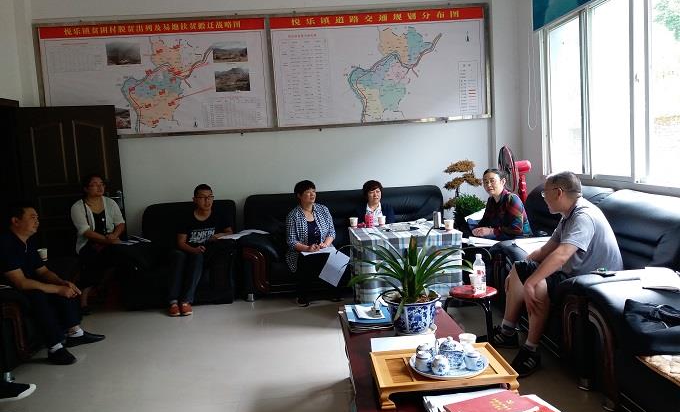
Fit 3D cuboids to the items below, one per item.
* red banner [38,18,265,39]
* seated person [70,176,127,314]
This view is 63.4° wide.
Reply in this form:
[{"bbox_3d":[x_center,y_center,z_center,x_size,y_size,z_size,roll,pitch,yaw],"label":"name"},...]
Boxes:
[{"bbox_3d":[-1.958,-1.861,5.771,2.340,0.121,0.020,-4,6,-3],"label":"red banner"},{"bbox_3d":[-2.368,0.332,5.436,0.540,1.306,0.750,-5,6,-11],"label":"seated person"}]

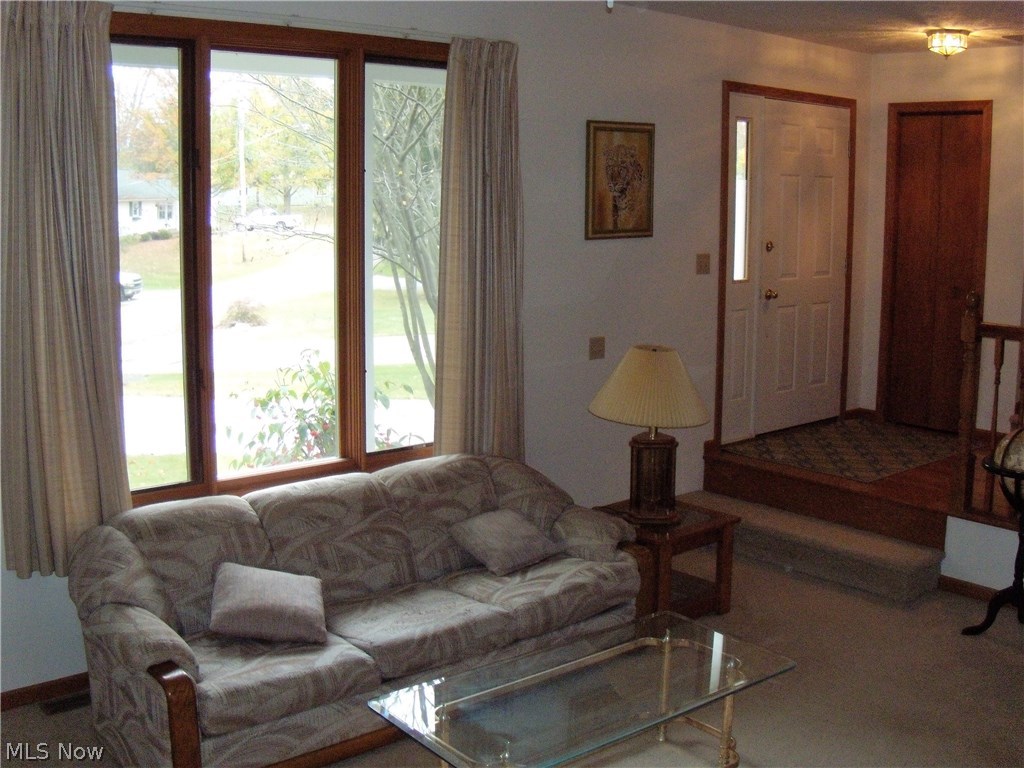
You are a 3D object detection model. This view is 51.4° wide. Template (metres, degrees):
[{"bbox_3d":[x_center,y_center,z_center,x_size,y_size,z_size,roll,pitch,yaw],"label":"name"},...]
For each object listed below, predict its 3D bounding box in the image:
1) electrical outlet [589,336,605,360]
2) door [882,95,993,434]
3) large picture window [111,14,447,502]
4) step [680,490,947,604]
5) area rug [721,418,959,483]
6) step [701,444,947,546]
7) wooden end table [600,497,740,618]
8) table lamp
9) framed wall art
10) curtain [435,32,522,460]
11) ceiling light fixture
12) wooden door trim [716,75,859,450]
[{"bbox_3d":[0.434,-0.177,5.357,0.113,0.116,0.012,-8,13,-40],"label":"electrical outlet"},{"bbox_3d":[2.626,-0.736,6.626,0.080,2.110,0.760,-8,13,-40],"label":"door"},{"bbox_3d":[-0.861,-0.502,4.155,1.770,1.840,0.100,-8,13,-40],"label":"large picture window"},{"bbox_3d":[1.448,0.810,5.449,0.330,0.185,1.530,-8,13,-40],"label":"step"},{"bbox_3d":[2.039,0.353,6.201,1.460,0.015,1.010,-8,13,-40],"label":"area rug"},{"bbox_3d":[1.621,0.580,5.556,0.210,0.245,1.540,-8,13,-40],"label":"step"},{"bbox_3d":[0.636,0.800,4.738,0.530,0.455,0.560,-8,13,-40],"label":"wooden end table"},{"bbox_3d":[0.632,0.231,4.571,0.530,0.740,0.530,0,10,0],"label":"table lamp"},{"bbox_3d":[0.558,-1.014,5.305,0.500,0.592,0.035,-8,13,-40],"label":"framed wall art"},{"bbox_3d":[-0.146,-0.510,4.678,0.490,2.010,0.120,-8,13,-40],"label":"curtain"},{"bbox_3d":[2.308,-1.808,5.652,0.250,0.135,0.250,-8,13,-40],"label":"ceiling light fixture"},{"bbox_3d":[1.693,-0.726,6.389,1.438,2.100,0.100,-8,13,-40],"label":"wooden door trim"}]

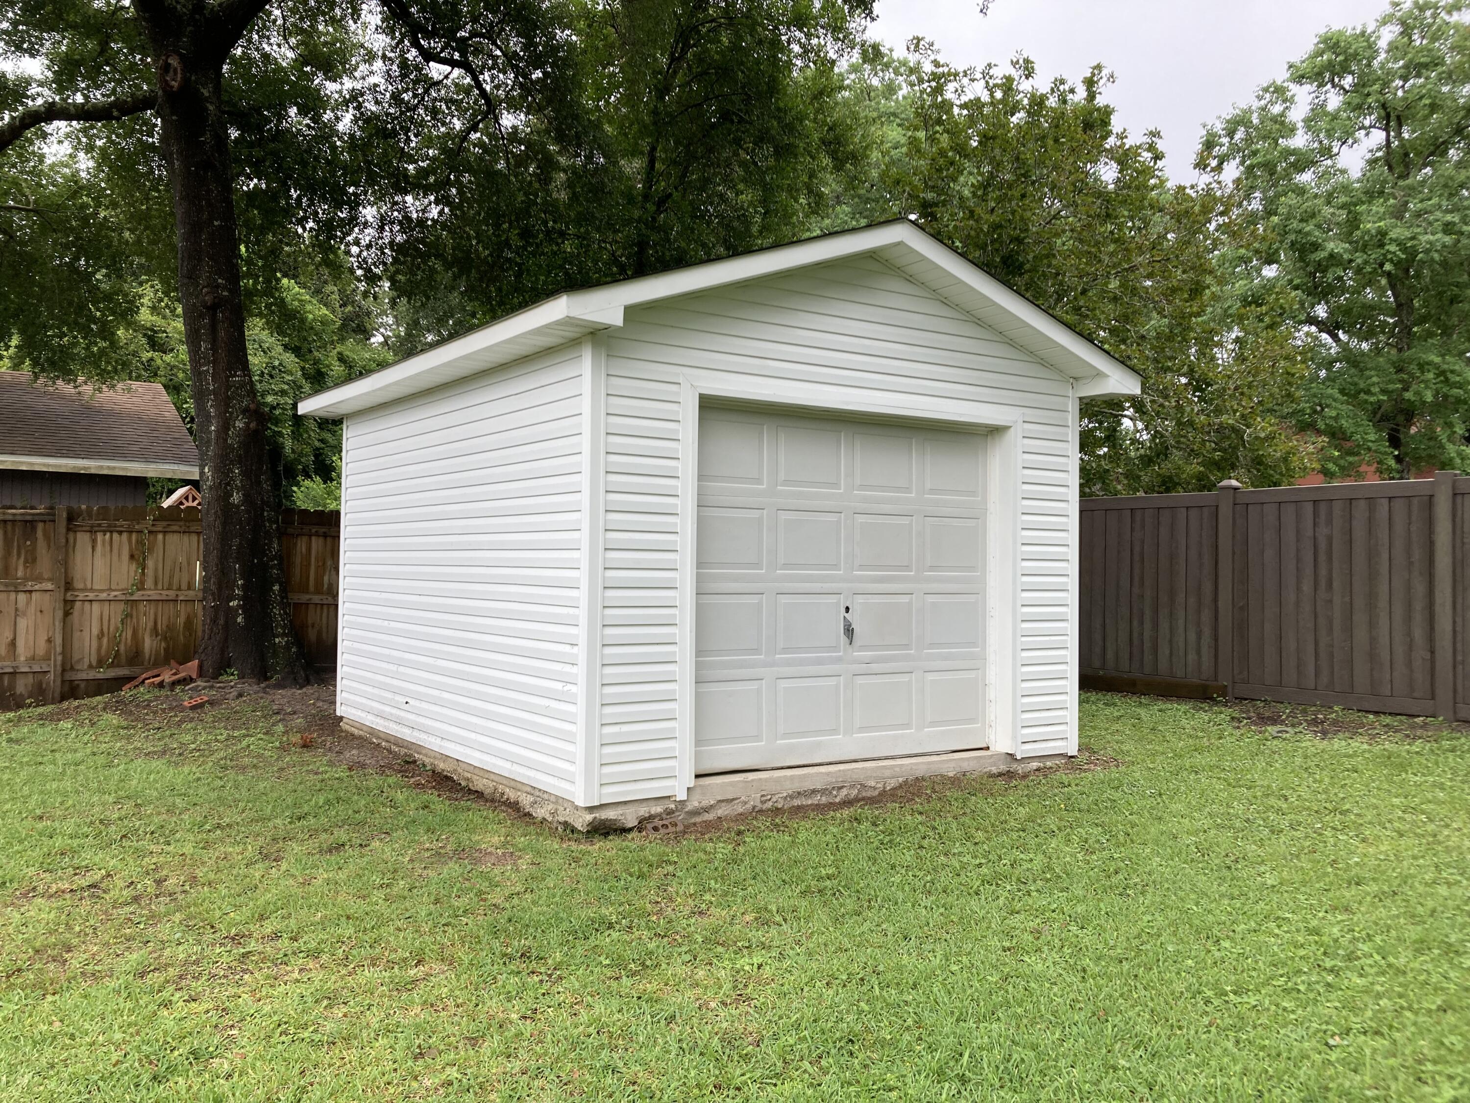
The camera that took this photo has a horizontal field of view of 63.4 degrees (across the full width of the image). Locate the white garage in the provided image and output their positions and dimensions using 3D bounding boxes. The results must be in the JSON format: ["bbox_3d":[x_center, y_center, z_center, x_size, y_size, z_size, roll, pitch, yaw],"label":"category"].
[{"bbox_3d":[-0.410,-0.243,8.893,4.343,3.345,4.890,1,-1,-34],"label":"white garage"}]

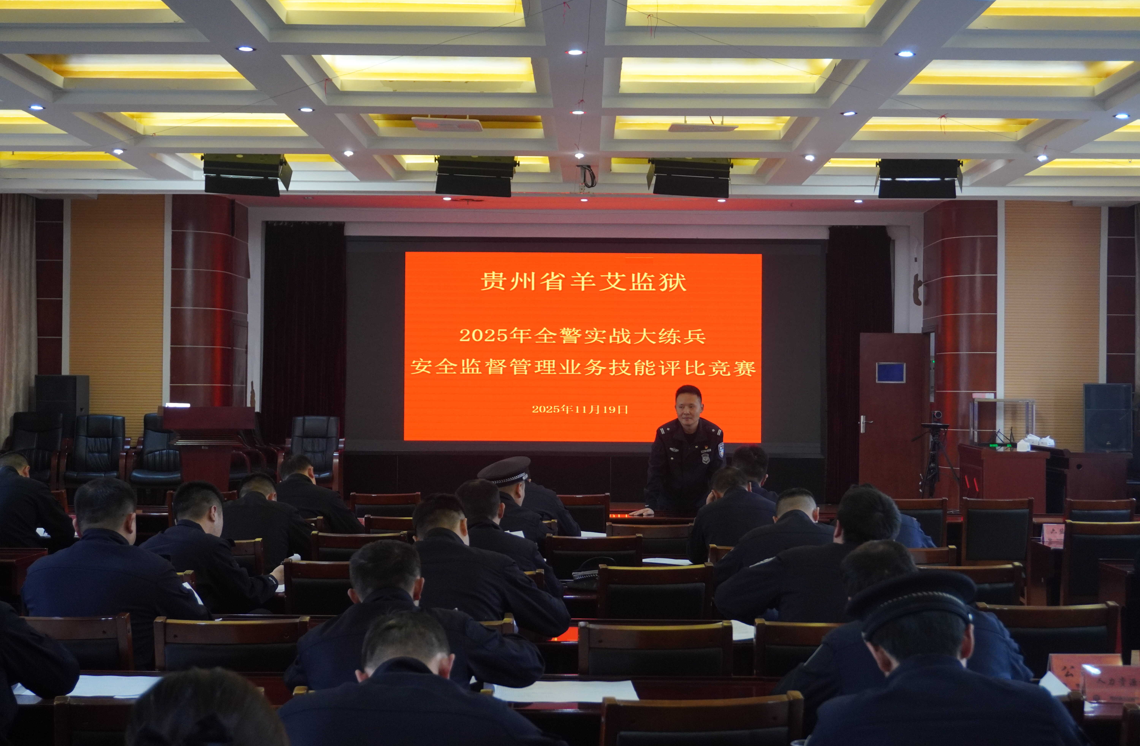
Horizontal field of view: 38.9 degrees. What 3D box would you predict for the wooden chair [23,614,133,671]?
[{"bbox_3d":[-1.532,1.194,5.031,0.450,0.950,0.550,1,-1,1],"label":"wooden chair"}]

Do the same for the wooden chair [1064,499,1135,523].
[{"bbox_3d":[3.314,1.253,10.338,0.450,0.920,0.530,0,-1,1],"label":"wooden chair"}]

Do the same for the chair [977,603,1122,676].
[{"bbox_3d":[1.517,1.226,5.391,0.450,0.950,0.550,1,-1,1],"label":"chair"}]

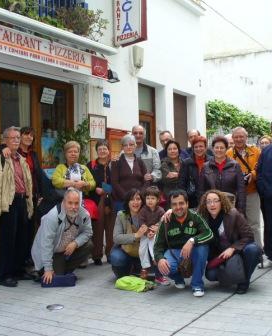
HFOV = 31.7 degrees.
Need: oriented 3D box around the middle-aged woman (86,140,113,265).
[{"bbox_3d":[-0.445,0.435,6.000,0.440,1.560,0.340,-1,0,-6],"label":"middle-aged woman"}]

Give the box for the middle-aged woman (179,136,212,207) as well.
[{"bbox_3d":[0.750,0.398,5.700,0.480,1.580,0.340,-1,0,6],"label":"middle-aged woman"}]

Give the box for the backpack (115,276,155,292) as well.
[{"bbox_3d":[-0.010,1.141,4.760,0.390,0.120,0.260,-1,0,6],"label":"backpack"}]

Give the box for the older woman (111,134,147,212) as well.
[{"bbox_3d":[-0.090,0.396,5.750,0.480,1.590,0.350,-1,0,-3],"label":"older woman"}]

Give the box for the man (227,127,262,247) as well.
[{"bbox_3d":[1.393,0.309,6.150,0.530,1.680,0.370,-1,0,10],"label":"man"}]

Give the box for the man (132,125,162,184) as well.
[{"bbox_3d":[0.109,0.318,6.120,0.540,1.740,0.370,-1,0,10],"label":"man"}]

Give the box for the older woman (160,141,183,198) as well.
[{"bbox_3d":[0.470,0.425,6.000,0.460,1.530,0.340,-1,0,-15],"label":"older woman"}]

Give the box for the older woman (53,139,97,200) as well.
[{"bbox_3d":[-0.735,0.447,5.700,0.520,1.550,0.380,-1,0,-5],"label":"older woman"}]

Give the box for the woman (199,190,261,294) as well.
[{"bbox_3d":[0.922,0.700,4.720,0.540,0.970,0.620,-1,0,25],"label":"woman"}]

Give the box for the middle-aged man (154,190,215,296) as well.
[{"bbox_3d":[0.455,0.700,4.700,0.520,0.960,0.740,-1,0,3],"label":"middle-aged man"}]

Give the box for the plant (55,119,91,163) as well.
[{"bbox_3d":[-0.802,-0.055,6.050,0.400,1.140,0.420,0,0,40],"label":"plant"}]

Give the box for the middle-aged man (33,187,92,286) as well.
[{"bbox_3d":[-0.809,0.712,5.200,0.650,1.020,0.720,-1,0,-12],"label":"middle-aged man"}]

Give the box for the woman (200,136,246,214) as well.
[{"bbox_3d":[0.970,0.412,5.400,0.530,1.550,0.360,-1,0,8],"label":"woman"}]

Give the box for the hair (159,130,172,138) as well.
[{"bbox_3d":[0.400,-0.457,6.500,0.170,0.120,0.190,-1,0,-5],"label":"hair"}]

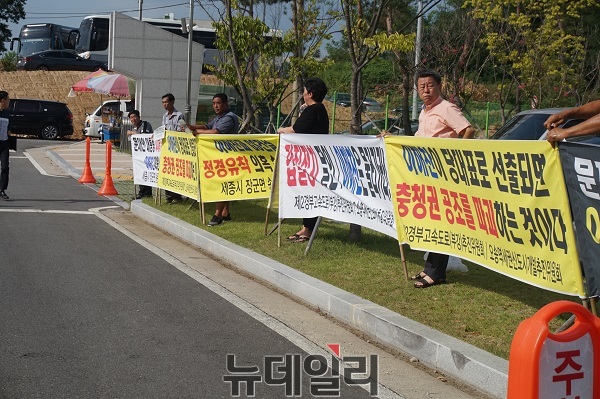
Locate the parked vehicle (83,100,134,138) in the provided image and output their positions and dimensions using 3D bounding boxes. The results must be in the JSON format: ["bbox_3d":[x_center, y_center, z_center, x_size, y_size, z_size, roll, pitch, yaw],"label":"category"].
[{"bbox_3d":[-7.650,-3.722,51.500,5.000,1.970,1.750,2,4,-9],"label":"parked vehicle"}]

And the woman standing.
[{"bbox_3d":[0.046,-0.408,11.200,0.480,1.640,0.520,3,4,0],"label":"woman standing"}]

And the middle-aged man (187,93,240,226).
[{"bbox_3d":[-1.102,-0.510,14.000,0.580,1.670,0.550,0,5,-32],"label":"middle-aged man"}]

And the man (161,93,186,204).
[{"bbox_3d":[-1.957,-0.789,17.000,0.520,1.690,0.400,6,6,38],"label":"man"}]

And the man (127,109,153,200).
[{"bbox_3d":[-2.610,-0.758,18.100,0.480,1.450,0.520,-1,6,-41],"label":"man"}]

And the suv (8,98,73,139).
[{"bbox_3d":[-12.500,-3.651,48.800,5.050,1.760,1.950,3,4,-5],"label":"suv"}]

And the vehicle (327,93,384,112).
[{"bbox_3d":[4.141,-7.273,82.000,1.820,1.450,4.650,0,6,-38],"label":"vehicle"}]

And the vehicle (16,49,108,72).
[{"bbox_3d":[-12.508,-7.203,58.500,4.900,1.470,1.860,2,5,-19],"label":"vehicle"}]

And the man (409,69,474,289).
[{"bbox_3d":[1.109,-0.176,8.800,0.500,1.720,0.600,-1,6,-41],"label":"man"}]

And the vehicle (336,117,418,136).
[{"bbox_3d":[4.301,-3.685,61.000,4.650,1.470,1.830,1,5,-22],"label":"vehicle"}]

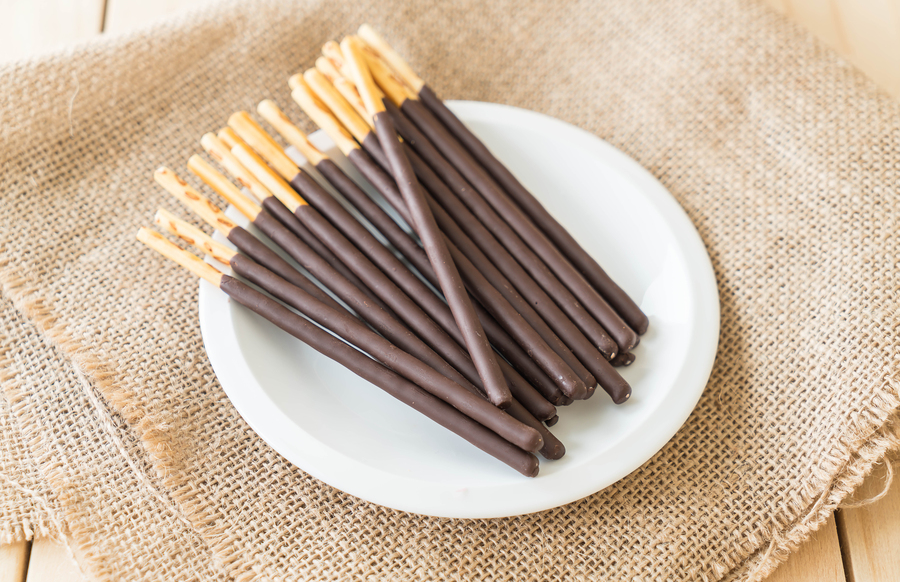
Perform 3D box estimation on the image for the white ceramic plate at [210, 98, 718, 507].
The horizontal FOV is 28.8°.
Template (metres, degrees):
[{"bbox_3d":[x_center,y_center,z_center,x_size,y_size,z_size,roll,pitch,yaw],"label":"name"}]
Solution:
[{"bbox_3d":[0.003,0.006,0.528,0.154,0.020,0.154,2,53,-2],"label":"white ceramic plate"}]

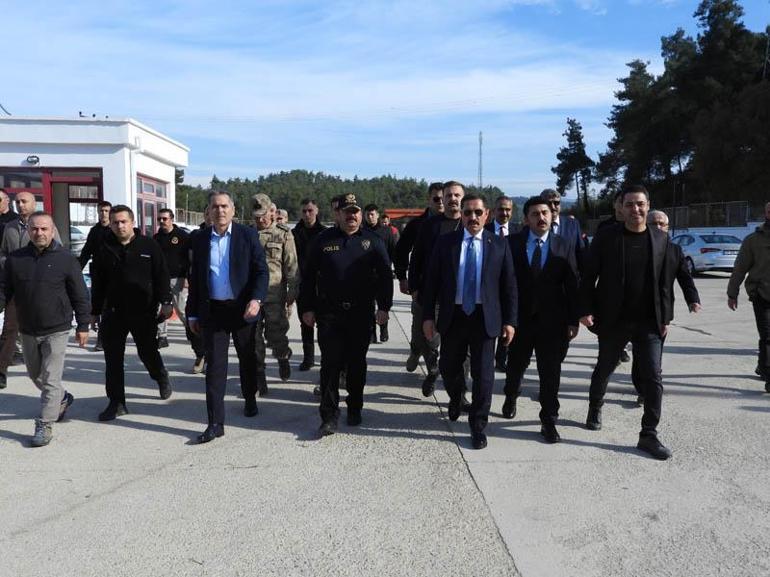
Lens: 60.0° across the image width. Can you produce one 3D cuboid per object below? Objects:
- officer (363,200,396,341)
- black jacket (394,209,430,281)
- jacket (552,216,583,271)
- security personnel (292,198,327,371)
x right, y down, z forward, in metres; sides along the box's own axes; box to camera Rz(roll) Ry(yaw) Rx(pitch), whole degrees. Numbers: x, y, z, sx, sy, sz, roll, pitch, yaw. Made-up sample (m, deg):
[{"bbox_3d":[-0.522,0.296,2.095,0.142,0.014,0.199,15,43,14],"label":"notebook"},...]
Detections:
[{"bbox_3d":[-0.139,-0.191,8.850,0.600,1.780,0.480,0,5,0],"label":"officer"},{"bbox_3d":[0.385,-0.390,6.500,0.600,0.760,0.370,0,5,0],"label":"black jacket"},{"bbox_3d":[1.665,-0.279,6.400,0.560,0.800,0.330,0,6,-3],"label":"jacket"},{"bbox_3d":[-0.773,-0.012,7.116,0.540,1.800,0.450,0,6,0],"label":"security personnel"}]

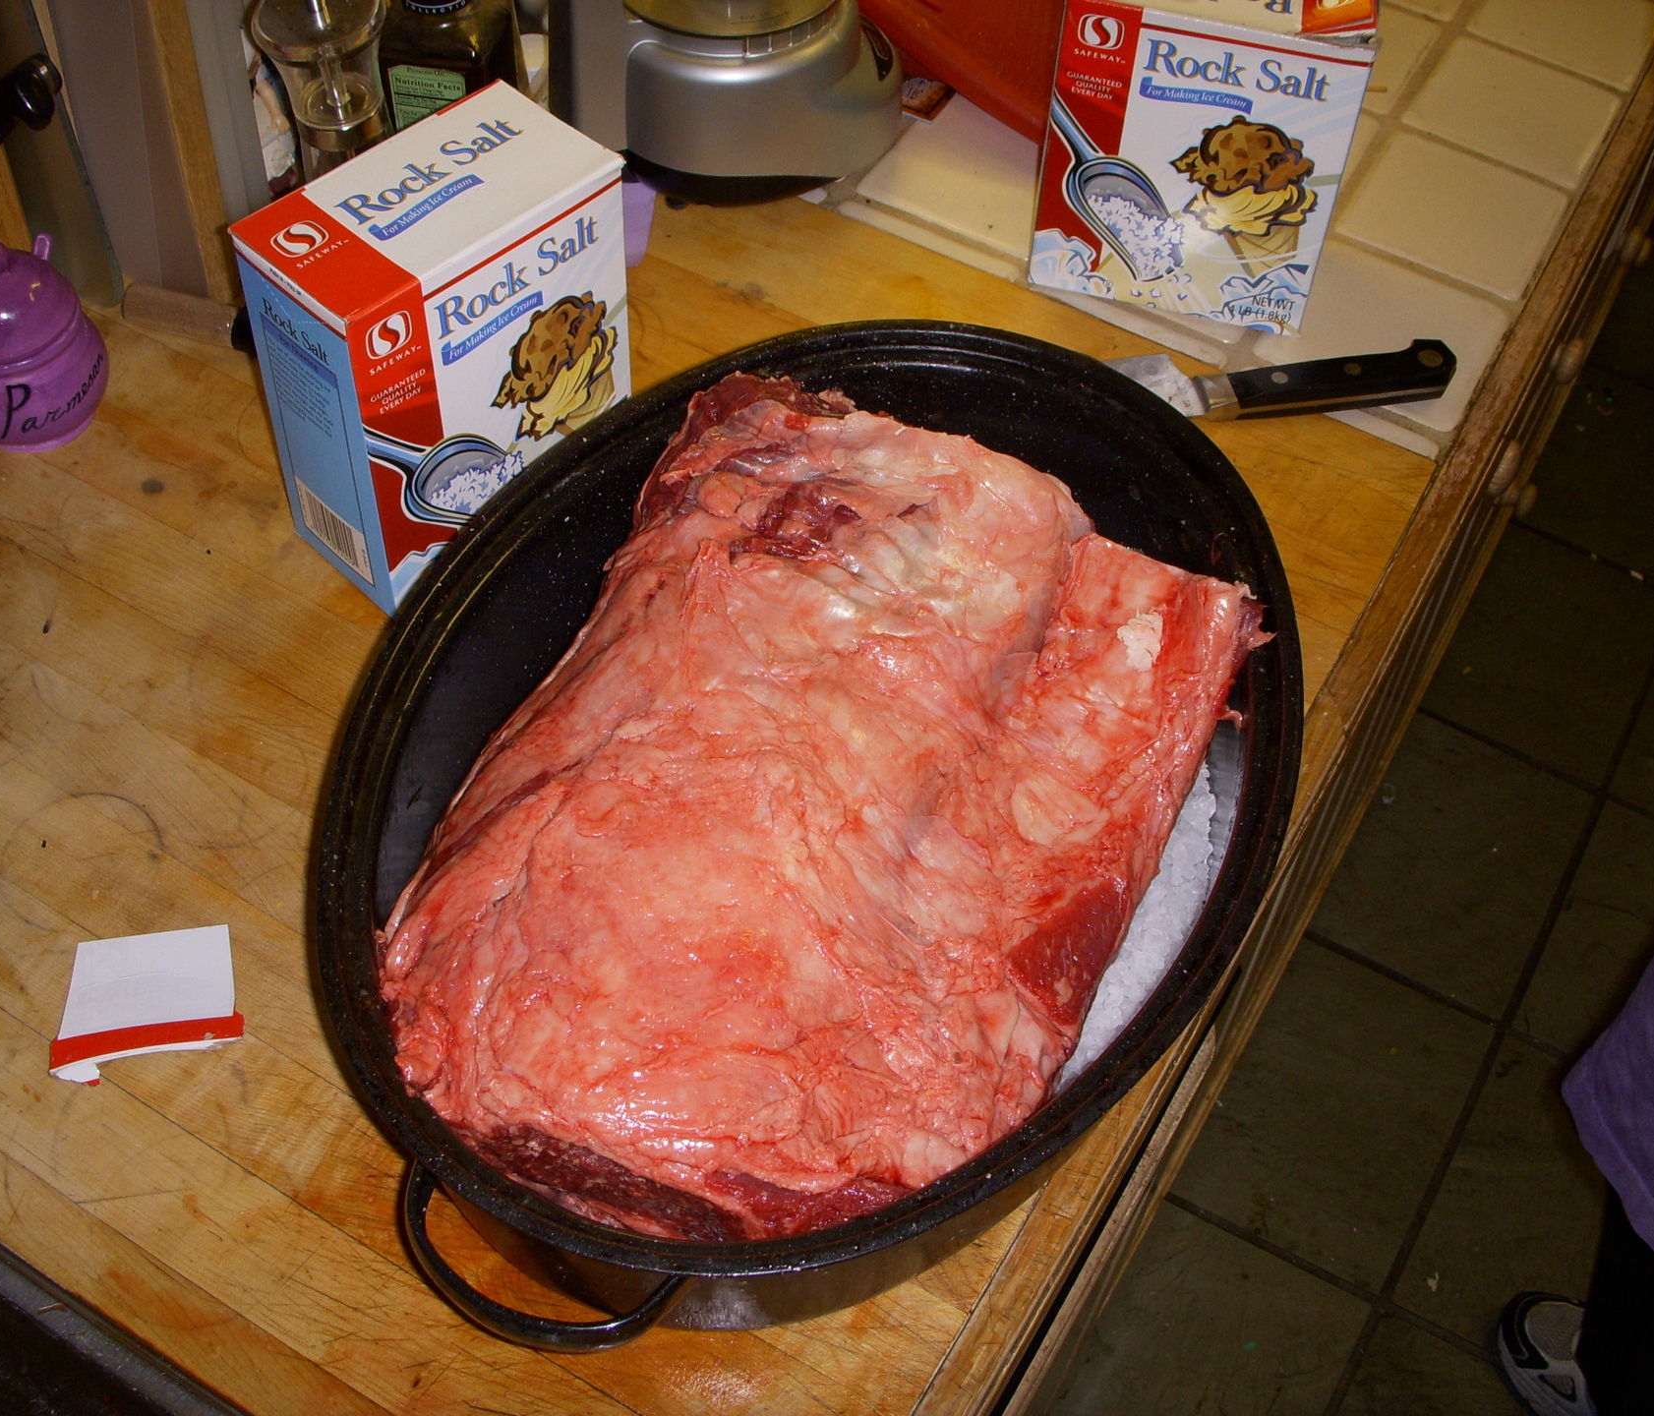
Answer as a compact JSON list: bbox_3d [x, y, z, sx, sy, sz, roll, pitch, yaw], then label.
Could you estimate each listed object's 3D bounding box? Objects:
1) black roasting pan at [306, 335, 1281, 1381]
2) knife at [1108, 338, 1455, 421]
[{"bbox_3d":[0.002,0.042,0.813,0.340,0.128,0.497,20,53,13],"label":"black roasting pan"},{"bbox_3d":[0.152,-0.159,1.050,0.345,0.022,0.048,-7,52,-9],"label":"knife"}]

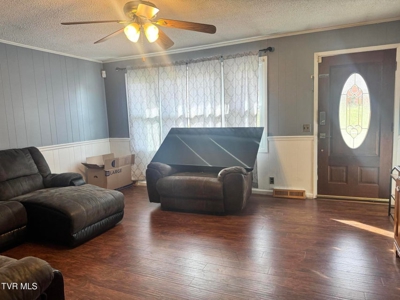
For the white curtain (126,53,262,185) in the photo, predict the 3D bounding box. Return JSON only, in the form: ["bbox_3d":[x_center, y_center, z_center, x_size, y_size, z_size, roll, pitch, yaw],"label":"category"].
[{"bbox_3d":[-0.216,-0.447,4.798,2.470,2.120,0.110,1,7,23],"label":"white curtain"}]

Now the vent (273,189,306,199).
[{"bbox_3d":[1.387,0.680,4.304,0.460,0.117,0.070,1,7,23],"label":"vent"}]

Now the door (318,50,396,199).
[{"bbox_3d":[2.166,-0.314,3.898,0.920,2.030,0.050,1,7,23],"label":"door"}]

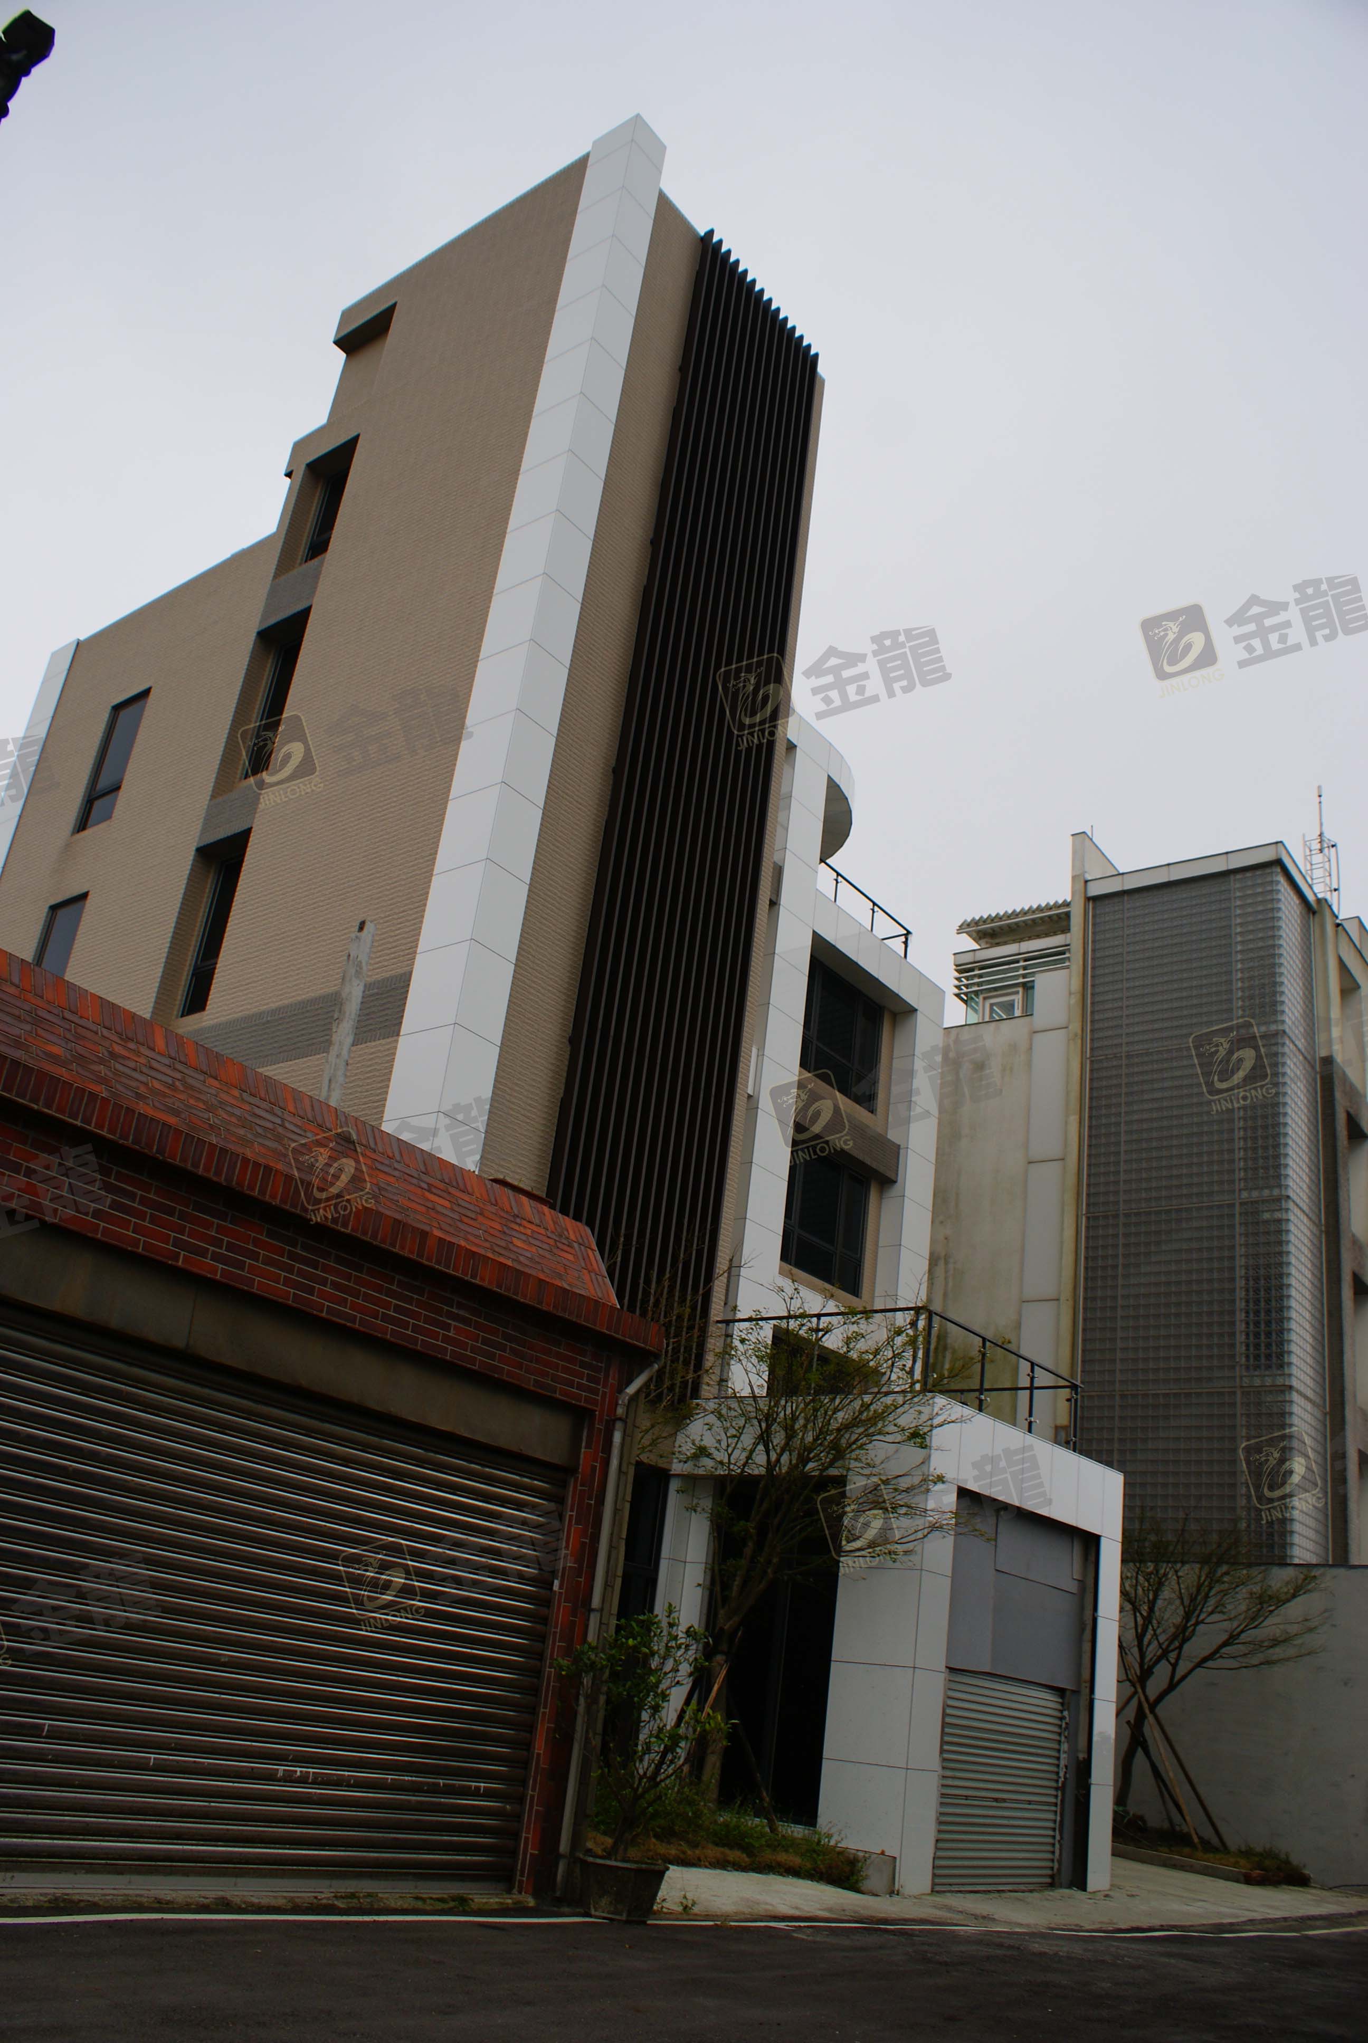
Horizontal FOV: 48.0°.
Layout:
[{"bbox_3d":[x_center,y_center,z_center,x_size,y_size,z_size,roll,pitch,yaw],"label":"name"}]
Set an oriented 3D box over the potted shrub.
[{"bbox_3d":[-0.310,4.660,9.750,1.100,1.850,1.000,7,-23,0],"label":"potted shrub"}]

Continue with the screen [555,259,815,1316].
[{"bbox_3d":[0.240,-3.533,19.820,0.240,16.120,2.961,-11,-30,35],"label":"screen"}]

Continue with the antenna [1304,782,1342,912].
[{"bbox_3d":[14.800,-3.800,35.500,0.700,4.000,0.700,-7,-27,31],"label":"antenna"}]

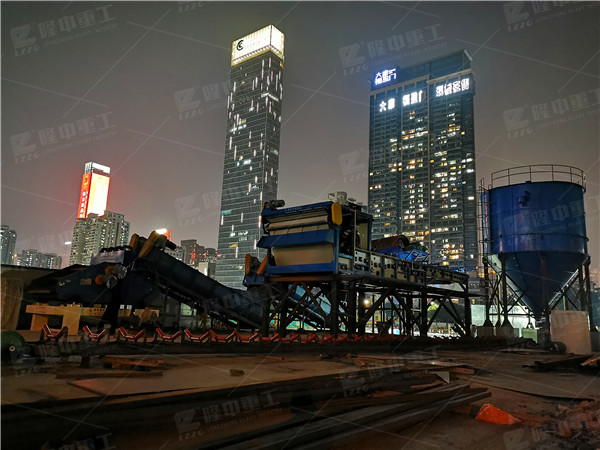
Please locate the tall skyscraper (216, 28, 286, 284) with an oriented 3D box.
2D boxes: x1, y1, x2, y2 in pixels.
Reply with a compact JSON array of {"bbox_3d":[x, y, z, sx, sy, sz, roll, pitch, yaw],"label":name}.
[{"bbox_3d":[-38.870,-44.440,366.520,43.340,222.000,17.160,-6,-13,37],"label":"tall skyscraper"}]

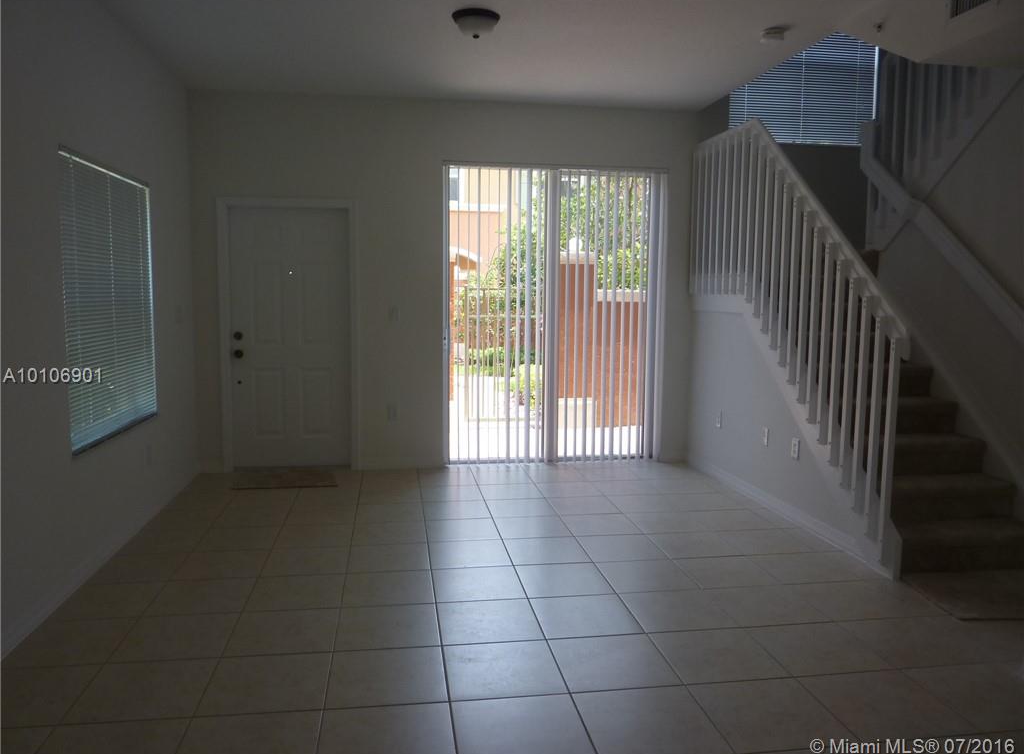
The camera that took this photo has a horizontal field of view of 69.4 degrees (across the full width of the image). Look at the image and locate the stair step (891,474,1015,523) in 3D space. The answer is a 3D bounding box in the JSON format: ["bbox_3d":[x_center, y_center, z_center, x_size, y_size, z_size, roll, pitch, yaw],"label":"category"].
[{"bbox_3d":[2.360,0.687,4.167,0.799,0.197,0.326,0,6,-9],"label":"stair step"}]

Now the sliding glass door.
[{"bbox_3d":[0.365,-0.491,6.100,1.849,2.424,0.089,0,6,-9],"label":"sliding glass door"}]

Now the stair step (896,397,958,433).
[{"bbox_3d":[2.290,0.245,4.605,0.799,0.197,0.326,0,6,-9],"label":"stair step"}]

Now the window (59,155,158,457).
[{"bbox_3d":[-2.177,-0.405,3.990,0.059,1.383,1.252,0,6,-9],"label":"window"}]

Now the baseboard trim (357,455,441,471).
[{"bbox_3d":[-0.909,0.699,5.990,0.673,0.102,0.017,0,6,-9],"label":"baseboard trim"}]

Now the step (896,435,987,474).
[{"bbox_3d":[2.325,0.466,4.386,0.799,0.197,0.326,0,6,-9],"label":"step"}]

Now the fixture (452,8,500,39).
[{"bbox_3d":[-0.198,-1.931,4.100,0.275,0.140,0.275,0,6,-9],"label":"fixture"}]

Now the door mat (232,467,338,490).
[{"bbox_3d":[-1.704,0.774,5.590,0.753,0.011,0.486,0,6,-9],"label":"door mat"}]

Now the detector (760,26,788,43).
[{"bbox_3d":[1.503,-1.971,4.278,0.140,0.047,0.140,0,6,-9],"label":"detector"}]

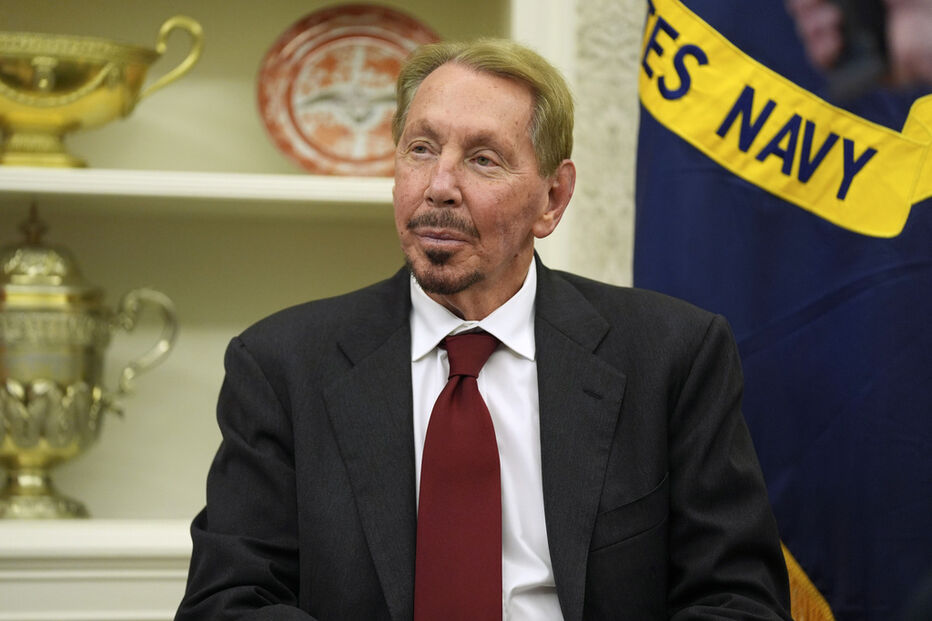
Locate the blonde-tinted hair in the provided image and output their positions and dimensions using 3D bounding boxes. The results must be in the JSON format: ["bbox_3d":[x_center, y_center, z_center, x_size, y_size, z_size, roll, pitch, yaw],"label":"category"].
[{"bbox_3d":[0.018,-0.172,4.020,0.168,0.175,0.200,1,-5,22],"label":"blonde-tinted hair"}]

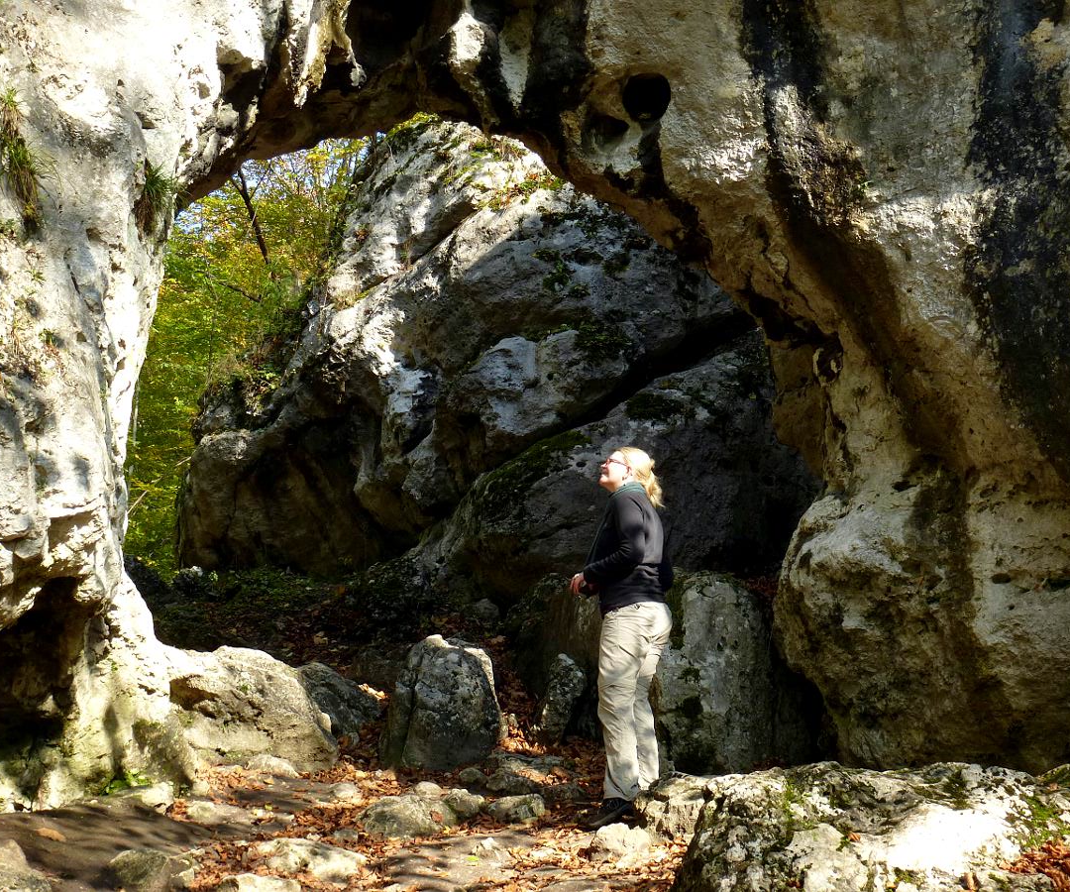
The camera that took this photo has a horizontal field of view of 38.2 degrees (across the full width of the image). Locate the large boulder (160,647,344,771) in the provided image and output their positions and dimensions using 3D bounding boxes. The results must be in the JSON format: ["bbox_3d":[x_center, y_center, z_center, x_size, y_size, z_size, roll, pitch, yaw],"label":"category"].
[{"bbox_3d":[-1.460,1.325,7.950,0.920,0.620,0.750,0,-2,-11],"label":"large boulder"}]

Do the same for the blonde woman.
[{"bbox_3d":[0.388,0.845,6.880,0.420,1.680,0.480,0,-2,14],"label":"blonde woman"}]

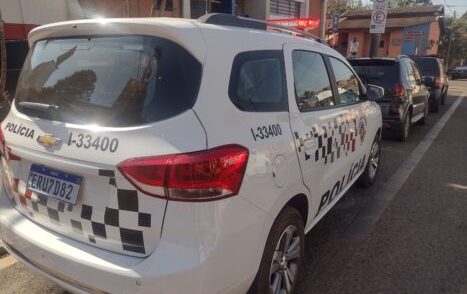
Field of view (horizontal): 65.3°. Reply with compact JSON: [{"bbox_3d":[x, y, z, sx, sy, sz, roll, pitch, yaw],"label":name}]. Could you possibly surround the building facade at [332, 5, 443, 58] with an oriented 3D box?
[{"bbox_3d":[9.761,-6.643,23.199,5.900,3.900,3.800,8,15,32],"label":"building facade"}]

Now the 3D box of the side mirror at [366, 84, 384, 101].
[{"bbox_3d":[1.363,-0.521,3.488,0.190,0.160,0.120,7,15,31],"label":"side mirror"}]

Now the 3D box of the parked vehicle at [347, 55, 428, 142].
[{"bbox_3d":[3.266,-1.217,8.210,1.700,1.580,4.120,8,15,33],"label":"parked vehicle"}]

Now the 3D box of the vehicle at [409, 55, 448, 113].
[{"bbox_3d":[6.114,-2.196,12.307,1.730,1.660,4.200,8,15,33],"label":"vehicle"}]

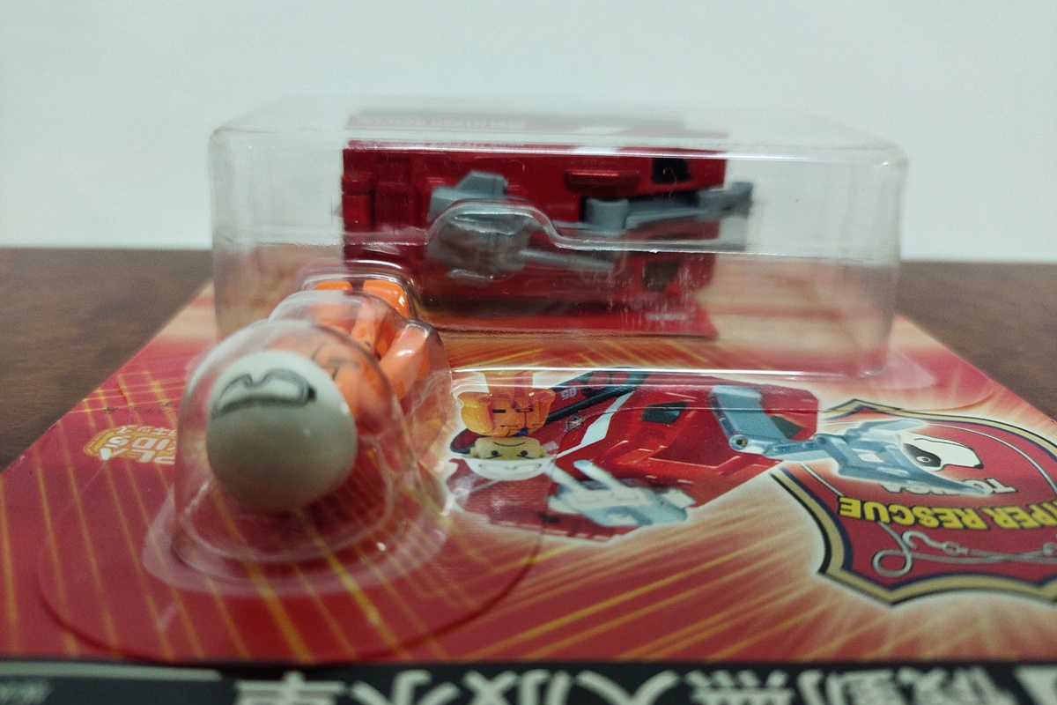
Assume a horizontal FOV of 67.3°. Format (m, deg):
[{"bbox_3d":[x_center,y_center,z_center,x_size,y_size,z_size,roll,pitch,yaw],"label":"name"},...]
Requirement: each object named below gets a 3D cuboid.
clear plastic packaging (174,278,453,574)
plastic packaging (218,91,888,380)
[{"bbox_3d":[-0.028,0.003,0.113,0.034,0.023,0.058,1,22,-4],"label":"clear plastic packaging"},{"bbox_3d":[0.005,-0.027,0.169,0.123,0.039,0.067,1,22,-4],"label":"plastic packaging"}]

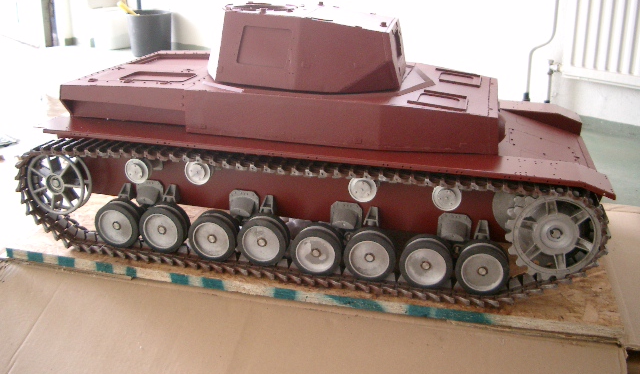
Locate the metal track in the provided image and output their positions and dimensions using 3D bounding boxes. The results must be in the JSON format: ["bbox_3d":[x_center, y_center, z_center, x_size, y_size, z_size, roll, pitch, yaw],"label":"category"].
[{"bbox_3d":[-0.047,0.044,1.073,0.922,0.189,0.068,6,21,12],"label":"metal track"}]

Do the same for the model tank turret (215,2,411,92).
[{"bbox_3d":[-0.023,-0.250,1.174,0.352,0.120,0.290,6,21,12],"label":"model tank turret"}]

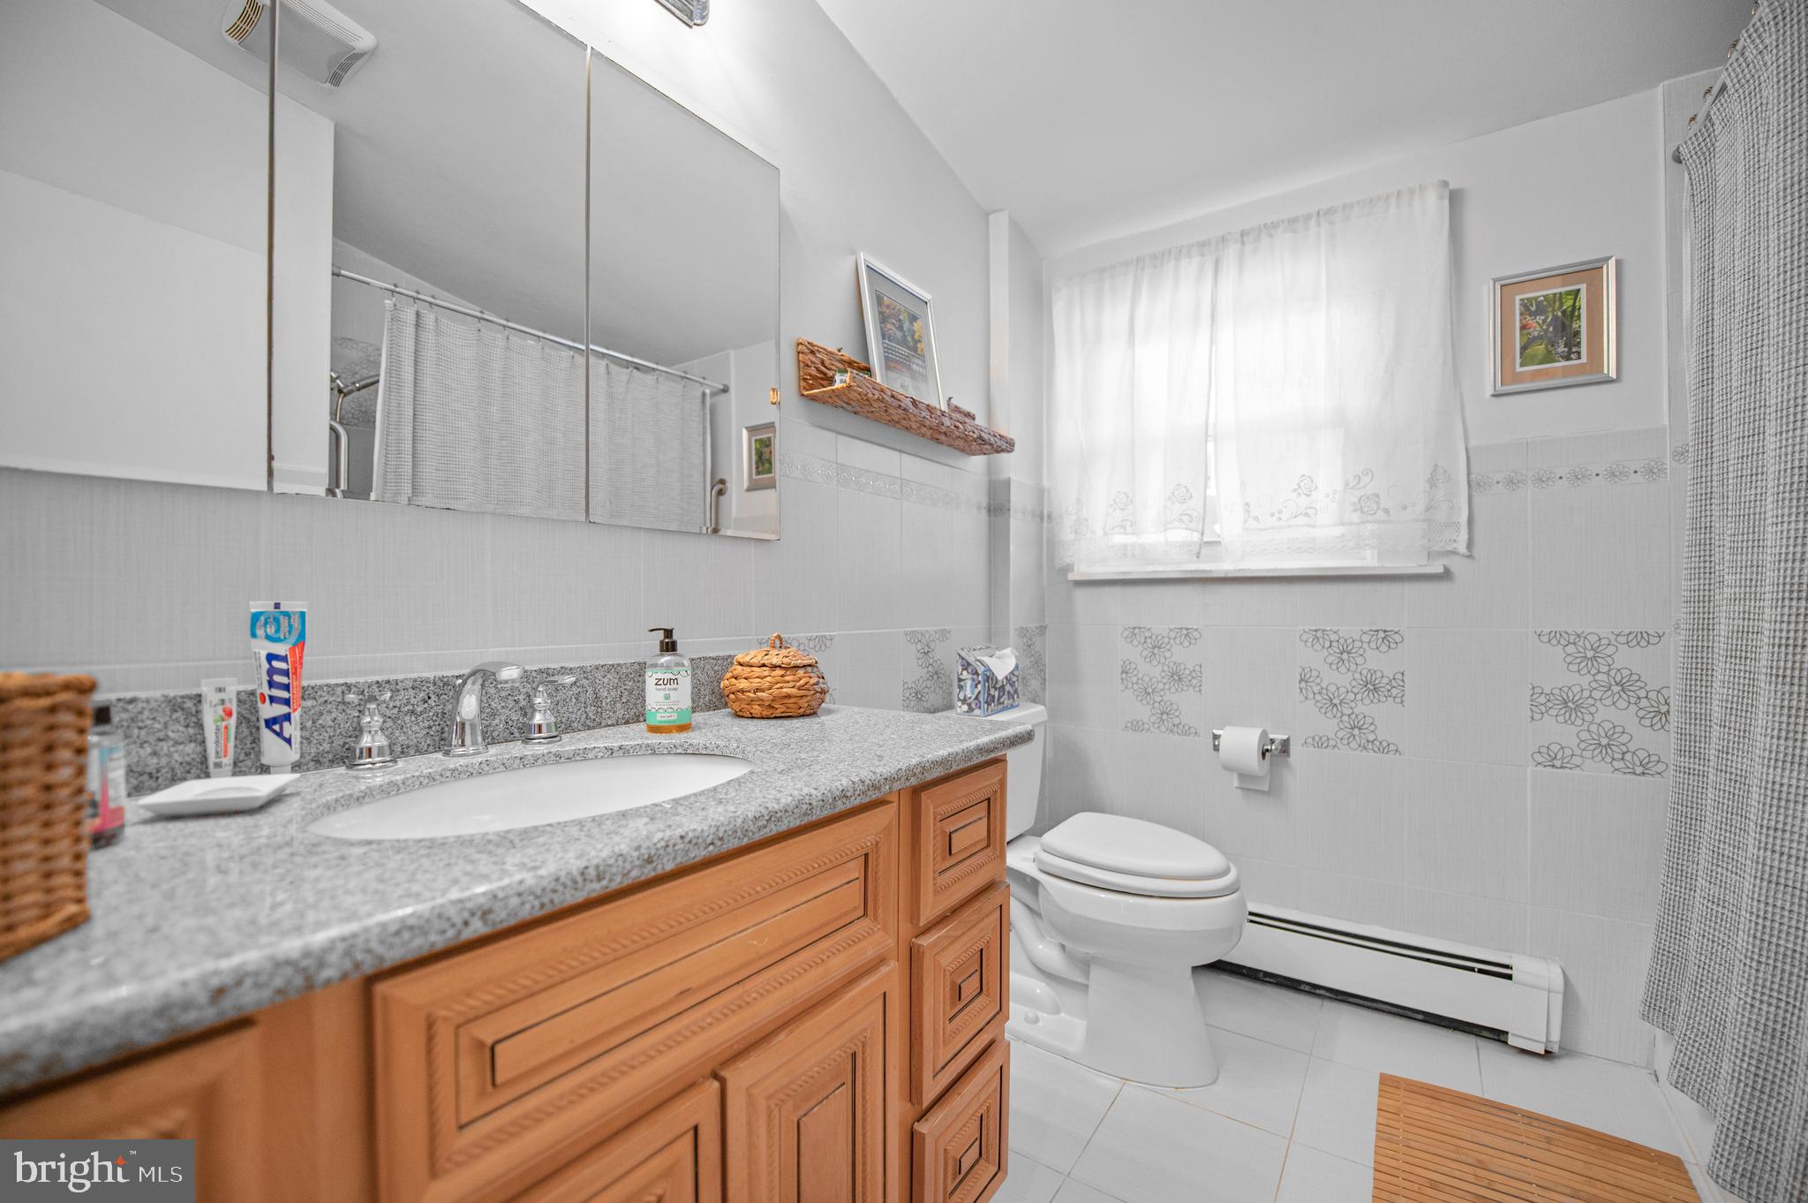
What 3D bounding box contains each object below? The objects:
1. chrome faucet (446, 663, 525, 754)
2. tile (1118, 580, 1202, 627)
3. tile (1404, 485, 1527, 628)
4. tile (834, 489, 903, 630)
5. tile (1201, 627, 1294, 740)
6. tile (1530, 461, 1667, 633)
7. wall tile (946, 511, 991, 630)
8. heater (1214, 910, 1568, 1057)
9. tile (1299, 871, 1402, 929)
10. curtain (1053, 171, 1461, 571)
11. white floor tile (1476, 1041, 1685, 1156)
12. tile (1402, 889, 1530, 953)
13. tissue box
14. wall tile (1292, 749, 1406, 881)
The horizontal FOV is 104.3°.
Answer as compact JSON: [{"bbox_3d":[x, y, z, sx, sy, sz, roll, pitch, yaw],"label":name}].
[{"bbox_3d":[-0.502,0.130,0.844,0.160,0.118,0.052,-1,-1,34],"label":"chrome faucet"},{"bbox_3d":[0.784,0.002,2.139,0.242,0.140,0.010,0,0,32],"label":"tile"},{"bbox_3d":[1.444,-0.100,1.815,0.250,0.346,0.010,-1,-1,32],"label":"tile"},{"bbox_3d":[-0.079,-0.090,1.667,0.010,0.330,0.250,-1,-1,34],"label":"tile"},{"bbox_3d":[1.007,0.243,2.051,0.248,0.338,0.010,-1,-1,35],"label":"tile"},{"bbox_3d":[1.655,-0.129,1.683,0.250,0.400,0.010,-1,-1,32],"label":"tile"},{"bbox_3d":[0.201,-0.087,2.068,0.010,0.330,0.210,-1,-1,35],"label":"wall tile"},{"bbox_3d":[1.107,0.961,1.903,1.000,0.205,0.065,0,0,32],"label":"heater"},{"bbox_3d":[1.236,0.927,1.940,0.250,0.341,0.010,-1,-1,32],"label":"tile"},{"bbox_3d":[0.932,-0.553,2.014,1.042,0.966,0.100,0,0,32],"label":"curtain"},{"bbox_3d":[1.449,1.054,1.523,0.312,0.010,0.342,-1,-1,35],"label":"white floor tile"},{"bbox_3d":[1.405,0.903,1.759,0.242,0.332,0.010,0,0,32],"label":"tile"},{"bbox_3d":[0.242,0.224,1.985,0.085,0.170,0.235,-1,-1,34],"label":"tissue box"},{"bbox_3d":[1.198,0.571,1.886,0.242,0.332,0.010,0,0,32],"label":"wall tile"}]

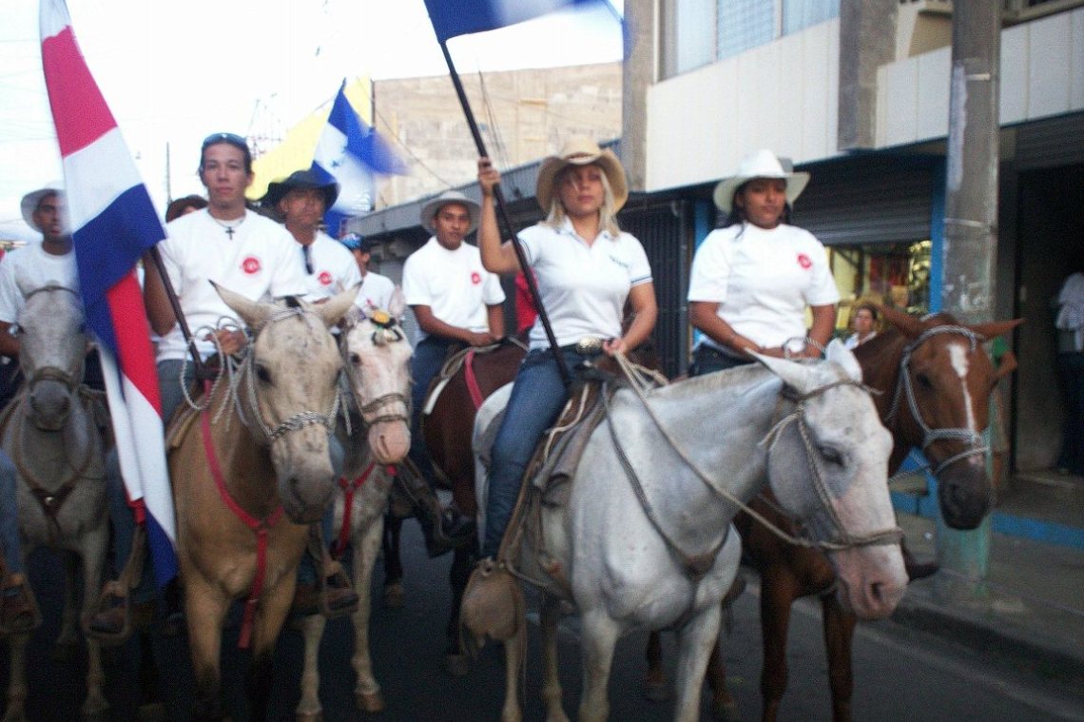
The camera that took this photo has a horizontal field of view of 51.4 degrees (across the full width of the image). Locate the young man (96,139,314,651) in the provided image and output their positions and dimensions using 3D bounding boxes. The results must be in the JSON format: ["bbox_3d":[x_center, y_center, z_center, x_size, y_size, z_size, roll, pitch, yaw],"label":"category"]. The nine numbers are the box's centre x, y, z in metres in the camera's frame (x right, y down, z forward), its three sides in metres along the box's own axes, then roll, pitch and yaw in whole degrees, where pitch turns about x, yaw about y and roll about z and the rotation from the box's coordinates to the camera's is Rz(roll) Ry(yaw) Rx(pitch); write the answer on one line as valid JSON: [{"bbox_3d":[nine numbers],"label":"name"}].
[{"bbox_3d":[-1.172,0.081,4.000,0.800,1.720,0.650,-1,2,-20],"label":"young man"}]

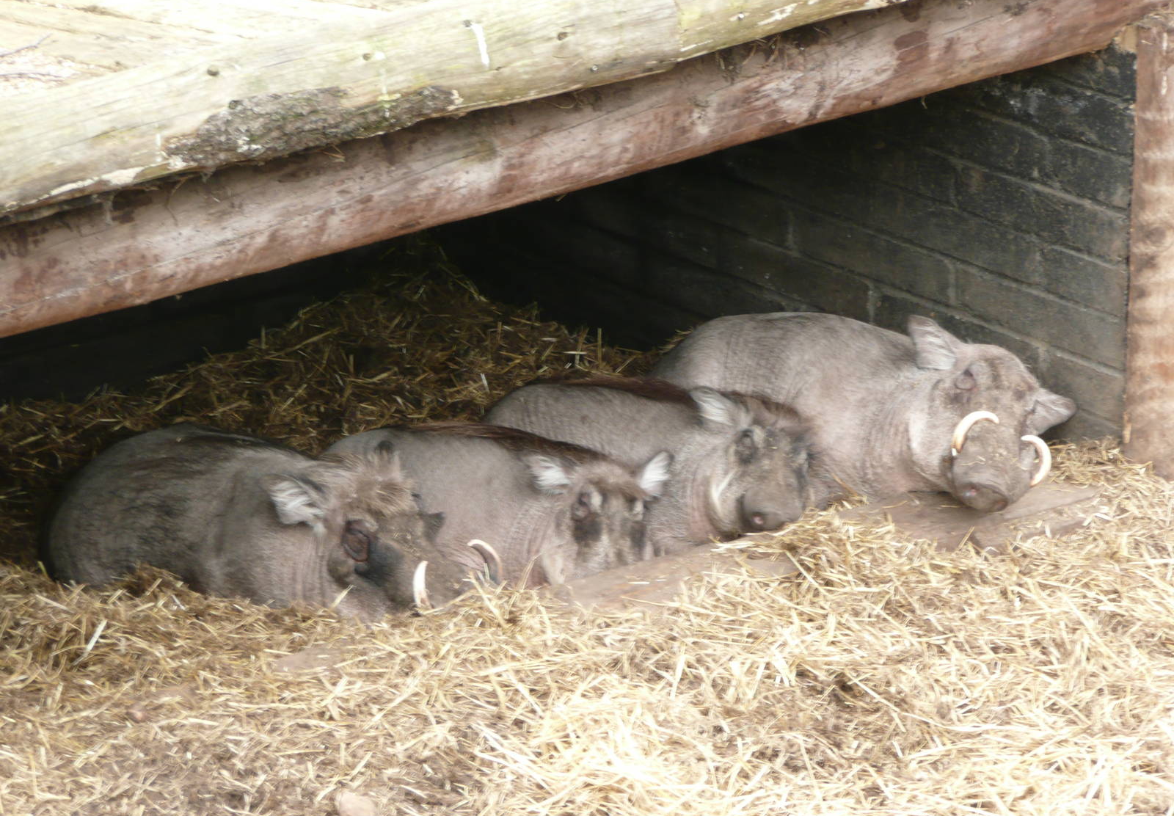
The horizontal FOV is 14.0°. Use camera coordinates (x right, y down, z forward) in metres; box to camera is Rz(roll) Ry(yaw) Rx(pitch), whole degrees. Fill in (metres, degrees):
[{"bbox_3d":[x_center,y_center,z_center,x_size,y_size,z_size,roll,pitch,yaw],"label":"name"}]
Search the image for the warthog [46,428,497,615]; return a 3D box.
[{"bbox_3d":[-0.632,0.226,9.400,0.970,0.350,0.400,12,21,34],"label":"warthog"}]

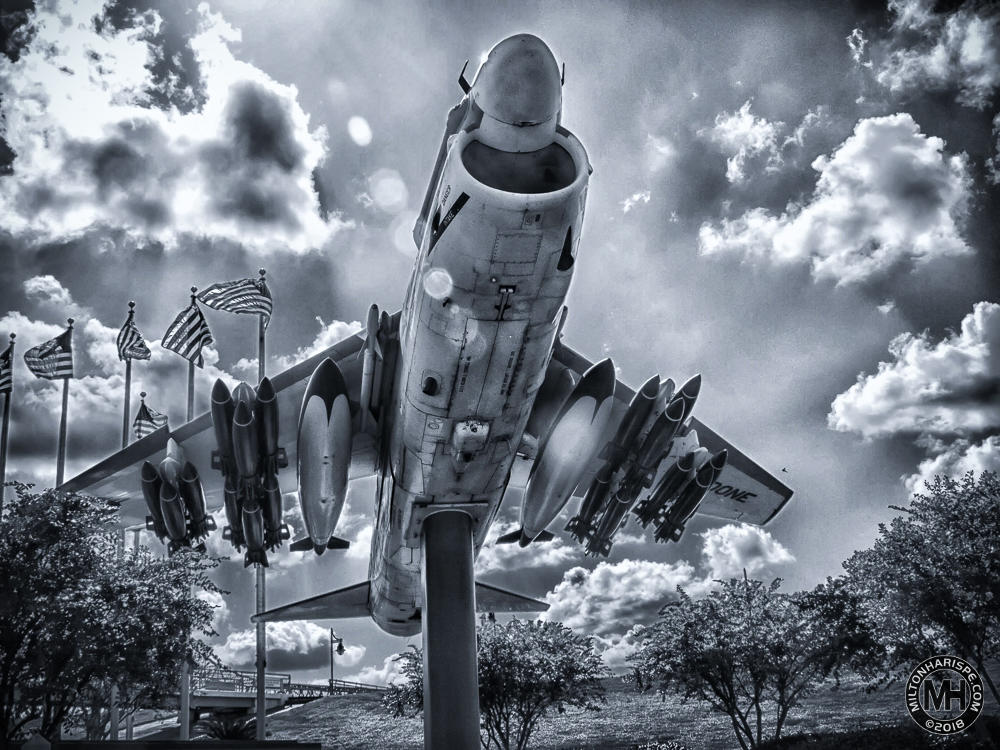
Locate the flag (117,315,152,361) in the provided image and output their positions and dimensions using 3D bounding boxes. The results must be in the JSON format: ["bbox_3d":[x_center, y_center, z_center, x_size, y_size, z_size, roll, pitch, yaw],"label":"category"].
[{"bbox_3d":[-9.753,-0.998,29.215,1.000,1.350,0.600,6,-19,-29],"label":"flag"}]

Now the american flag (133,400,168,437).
[{"bbox_3d":[-11.901,1.551,37.434,1.450,1.450,0.500,-15,-20,33],"label":"american flag"}]

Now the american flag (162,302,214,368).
[{"bbox_3d":[-8.094,-1.020,28.343,1.450,1.750,0.550,9,-21,-36],"label":"american flag"}]

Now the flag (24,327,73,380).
[{"bbox_3d":[-12.242,-0.583,29.767,1.500,1.500,0.500,11,-22,-40],"label":"flag"}]

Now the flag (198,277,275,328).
[{"bbox_3d":[-6.596,-1.808,27.377,2.000,1.400,0.600,5,-19,-27],"label":"flag"}]

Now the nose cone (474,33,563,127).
[{"bbox_3d":[0.163,-2.665,9.608,0.790,0.770,0.740,0,-33,-10],"label":"nose cone"}]

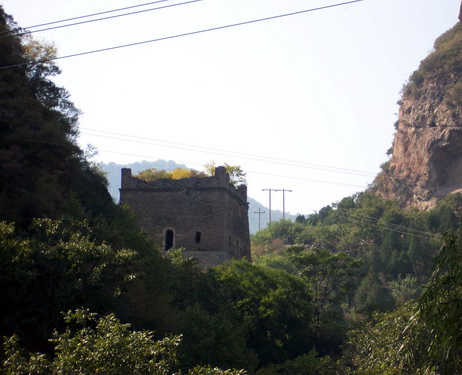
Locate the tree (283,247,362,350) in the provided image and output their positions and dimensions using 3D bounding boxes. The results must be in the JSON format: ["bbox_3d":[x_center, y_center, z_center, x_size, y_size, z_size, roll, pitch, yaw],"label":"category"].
[{"bbox_3d":[7.520,9.024,155.000,6.000,8.700,6.000,0,-7,0],"label":"tree"}]

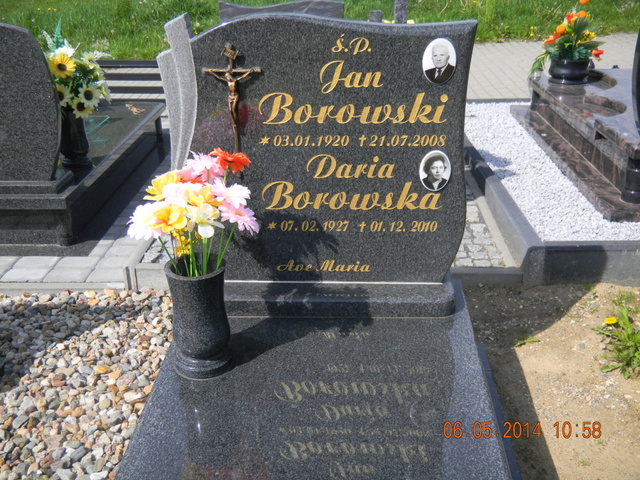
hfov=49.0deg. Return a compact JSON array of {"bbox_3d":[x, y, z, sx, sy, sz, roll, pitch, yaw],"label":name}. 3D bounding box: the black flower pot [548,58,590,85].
[{"bbox_3d":[1.518,-1.062,4.340,0.242,0.151,0.242,0,25,3],"label":"black flower pot"}]

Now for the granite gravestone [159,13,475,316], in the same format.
[{"bbox_3d":[-0.001,-0.211,2.042,0.866,0.880,0.219,0,25,3],"label":"granite gravestone"}]

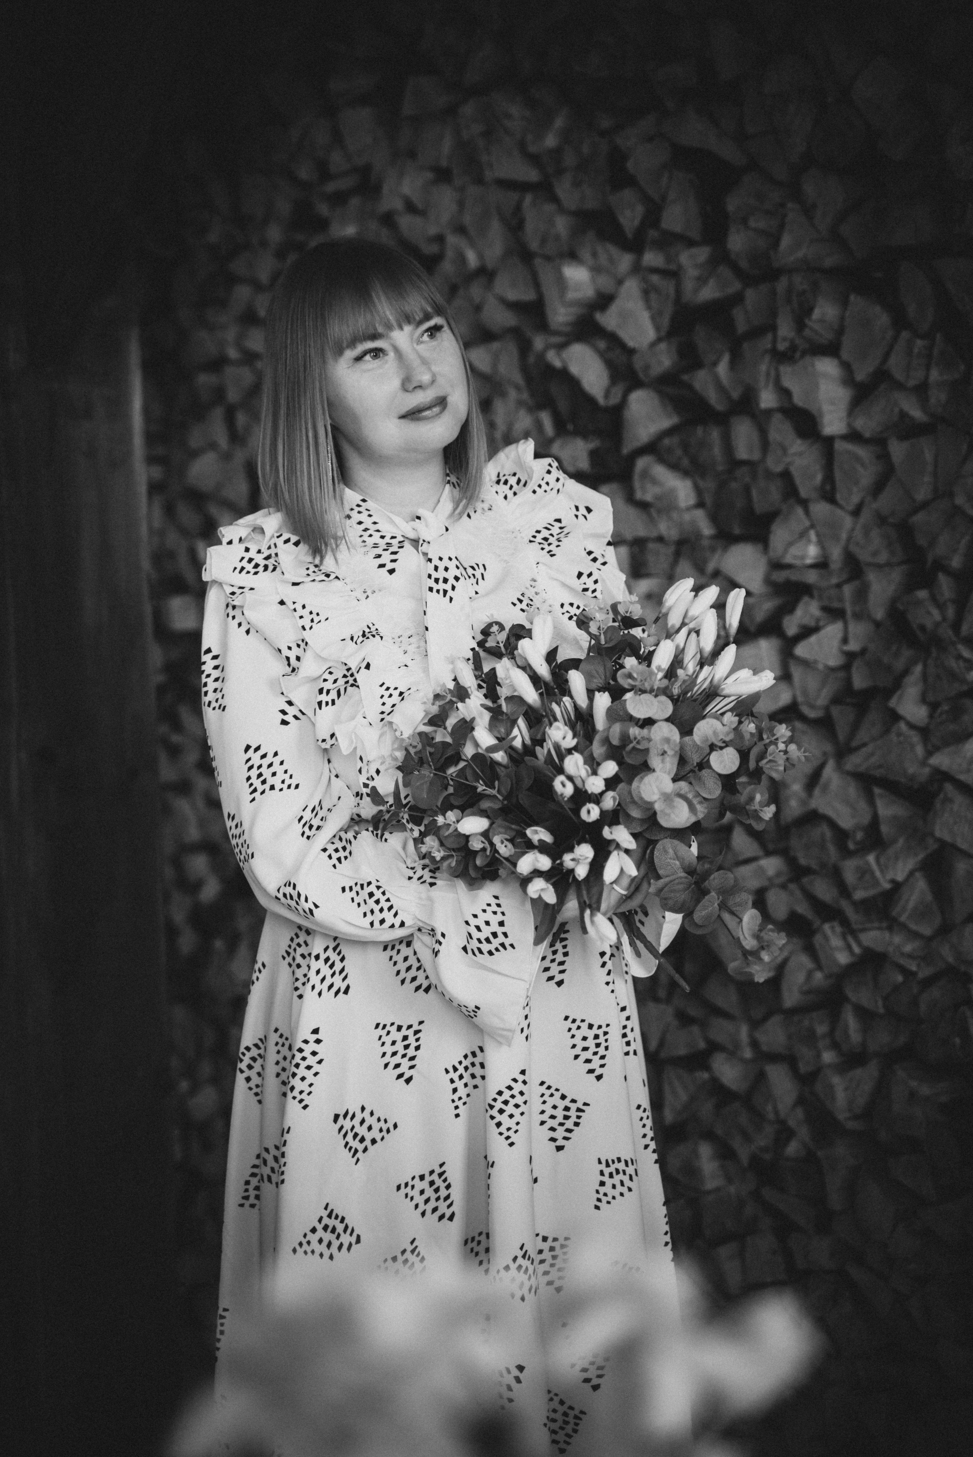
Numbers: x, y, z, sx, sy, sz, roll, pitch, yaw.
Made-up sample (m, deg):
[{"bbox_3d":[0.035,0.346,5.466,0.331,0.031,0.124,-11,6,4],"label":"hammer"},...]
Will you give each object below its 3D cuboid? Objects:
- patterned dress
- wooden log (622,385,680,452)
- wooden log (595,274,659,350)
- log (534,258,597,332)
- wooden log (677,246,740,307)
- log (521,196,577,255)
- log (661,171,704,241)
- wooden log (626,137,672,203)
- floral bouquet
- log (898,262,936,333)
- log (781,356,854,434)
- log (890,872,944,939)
[{"bbox_3d":[-0.045,0.340,2.940,0.500,1.240,0.420,-3,3,-20],"label":"patterned dress"},{"bbox_3d":[0.274,-0.370,3.682,0.084,0.079,0.300,0,3,33],"label":"wooden log"},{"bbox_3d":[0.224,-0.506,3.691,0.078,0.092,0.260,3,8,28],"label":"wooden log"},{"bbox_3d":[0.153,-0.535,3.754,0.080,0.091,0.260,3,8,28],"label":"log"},{"bbox_3d":[0.339,-0.530,3.628,0.086,0.070,0.300,0,3,33],"label":"wooden log"},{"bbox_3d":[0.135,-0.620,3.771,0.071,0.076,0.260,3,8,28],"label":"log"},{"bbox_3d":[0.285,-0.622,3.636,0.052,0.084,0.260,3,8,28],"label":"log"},{"bbox_3d":[0.271,-0.659,3.663,0.063,0.077,0.300,0,3,33],"label":"wooden log"},{"bbox_3d":[0.093,0.048,2.760,0.380,0.355,0.290,0,7,6],"label":"floral bouquet"},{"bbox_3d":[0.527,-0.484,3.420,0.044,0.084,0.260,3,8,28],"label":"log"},{"bbox_3d":[0.441,-0.387,3.571,0.067,0.090,0.300,0,3,33],"label":"log"},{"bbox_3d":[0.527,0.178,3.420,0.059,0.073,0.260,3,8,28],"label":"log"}]

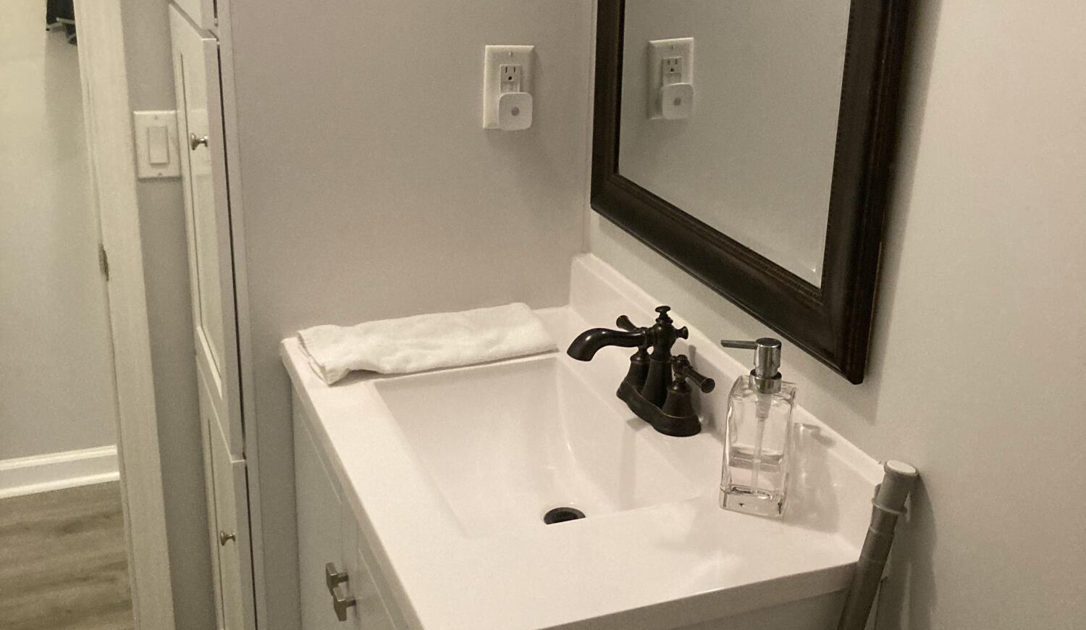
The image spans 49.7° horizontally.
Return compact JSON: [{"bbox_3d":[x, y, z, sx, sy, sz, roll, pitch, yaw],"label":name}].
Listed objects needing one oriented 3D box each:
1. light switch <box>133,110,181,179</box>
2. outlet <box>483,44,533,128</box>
[{"bbox_3d":[-0.651,-0.286,1.981,0.070,0.115,0.013,-6,21,-20],"label":"light switch"},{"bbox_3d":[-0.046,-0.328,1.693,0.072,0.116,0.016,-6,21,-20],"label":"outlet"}]

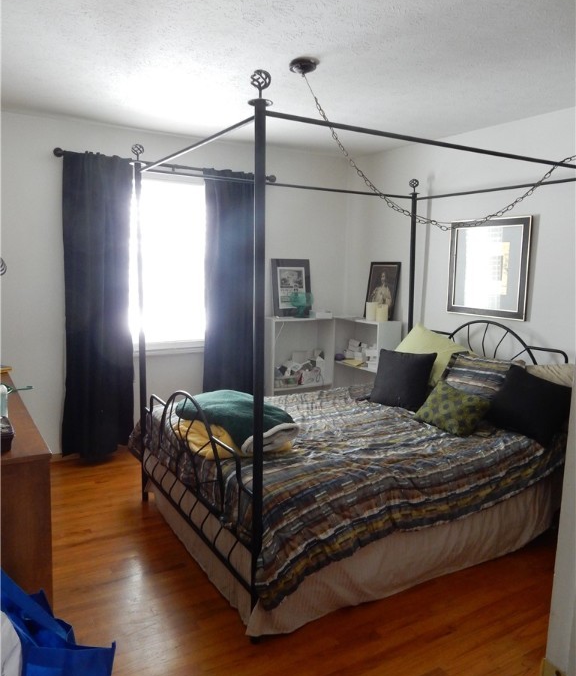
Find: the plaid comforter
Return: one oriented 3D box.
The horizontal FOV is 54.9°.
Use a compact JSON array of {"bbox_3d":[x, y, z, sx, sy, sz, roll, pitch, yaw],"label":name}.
[{"bbox_3d":[0.375,0.687,3.278,2.070,0.440,1.670,-4,9,-31],"label":"plaid comforter"}]

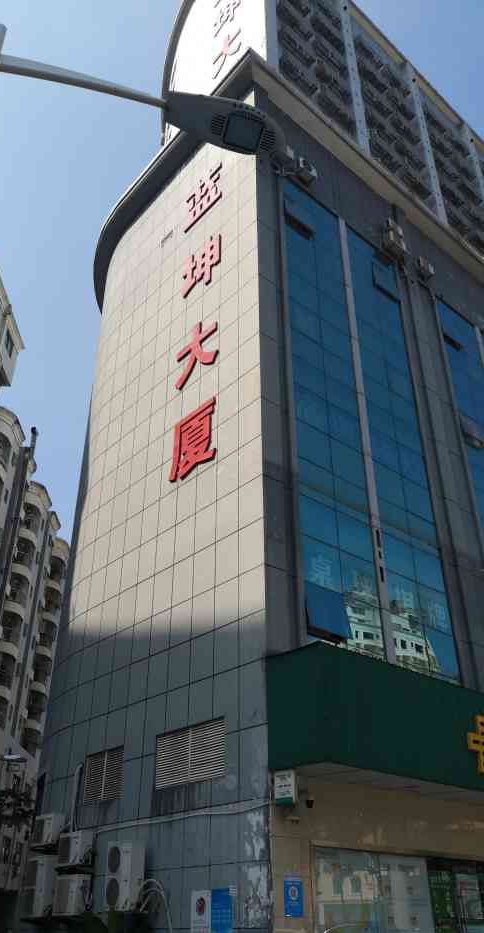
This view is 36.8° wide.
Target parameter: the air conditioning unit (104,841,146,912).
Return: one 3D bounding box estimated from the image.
[{"bbox_3d":[-2.361,8.313,14.758,0.340,1.200,0.940,25,-40,-34],"label":"air conditioning unit"}]

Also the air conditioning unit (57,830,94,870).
[{"bbox_3d":[-3.729,8.654,16.402,0.330,0.690,0.920,25,-40,-34],"label":"air conditioning unit"}]

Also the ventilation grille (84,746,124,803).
[{"bbox_3d":[-3.255,7.261,17.120,0.100,1.079,1.692,25,-40,-34],"label":"ventilation grille"}]

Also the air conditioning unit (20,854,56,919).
[{"bbox_3d":[-4.780,9.855,17.063,0.330,1.210,0.940,25,-40,-34],"label":"air conditioning unit"}]

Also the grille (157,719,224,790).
[{"bbox_3d":[-1.095,5.943,15.033,0.100,1.100,2.359,25,-40,-34],"label":"grille"}]

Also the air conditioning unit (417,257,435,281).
[{"bbox_3d":[7.121,-7.657,28.145,0.780,0.560,0.290,25,-40,-34],"label":"air conditioning unit"}]

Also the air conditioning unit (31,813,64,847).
[{"bbox_3d":[-4.719,8.811,17.651,0.320,0.620,0.870,25,-40,-34],"label":"air conditioning unit"}]

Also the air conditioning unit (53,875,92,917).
[{"bbox_3d":[-3.690,9.373,15.884,0.340,0.720,0.940,25,-40,-34],"label":"air conditioning unit"}]

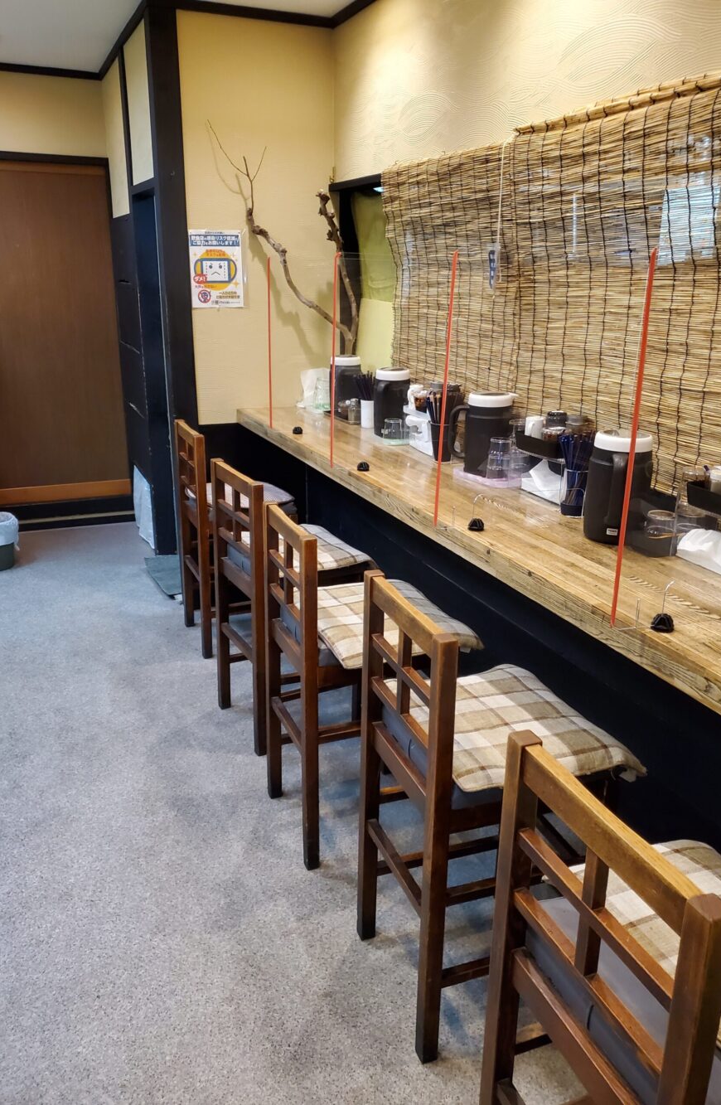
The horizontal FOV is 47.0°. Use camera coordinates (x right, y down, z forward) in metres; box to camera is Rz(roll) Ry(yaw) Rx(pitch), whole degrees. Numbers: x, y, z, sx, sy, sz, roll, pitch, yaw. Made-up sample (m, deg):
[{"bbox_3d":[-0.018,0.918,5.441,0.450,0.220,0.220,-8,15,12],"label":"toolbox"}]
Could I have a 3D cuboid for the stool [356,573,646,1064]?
[{"bbox_3d":[0.254,0.477,1.643,0.410,0.854,0.350,-6,19,-20],"label":"stool"}]

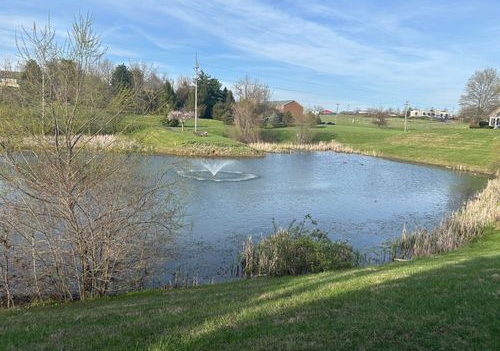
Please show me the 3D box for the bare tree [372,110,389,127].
[{"bbox_3d":[47.960,-20.948,138.000,5.600,5.800,5.400,1,9,0],"label":"bare tree"}]

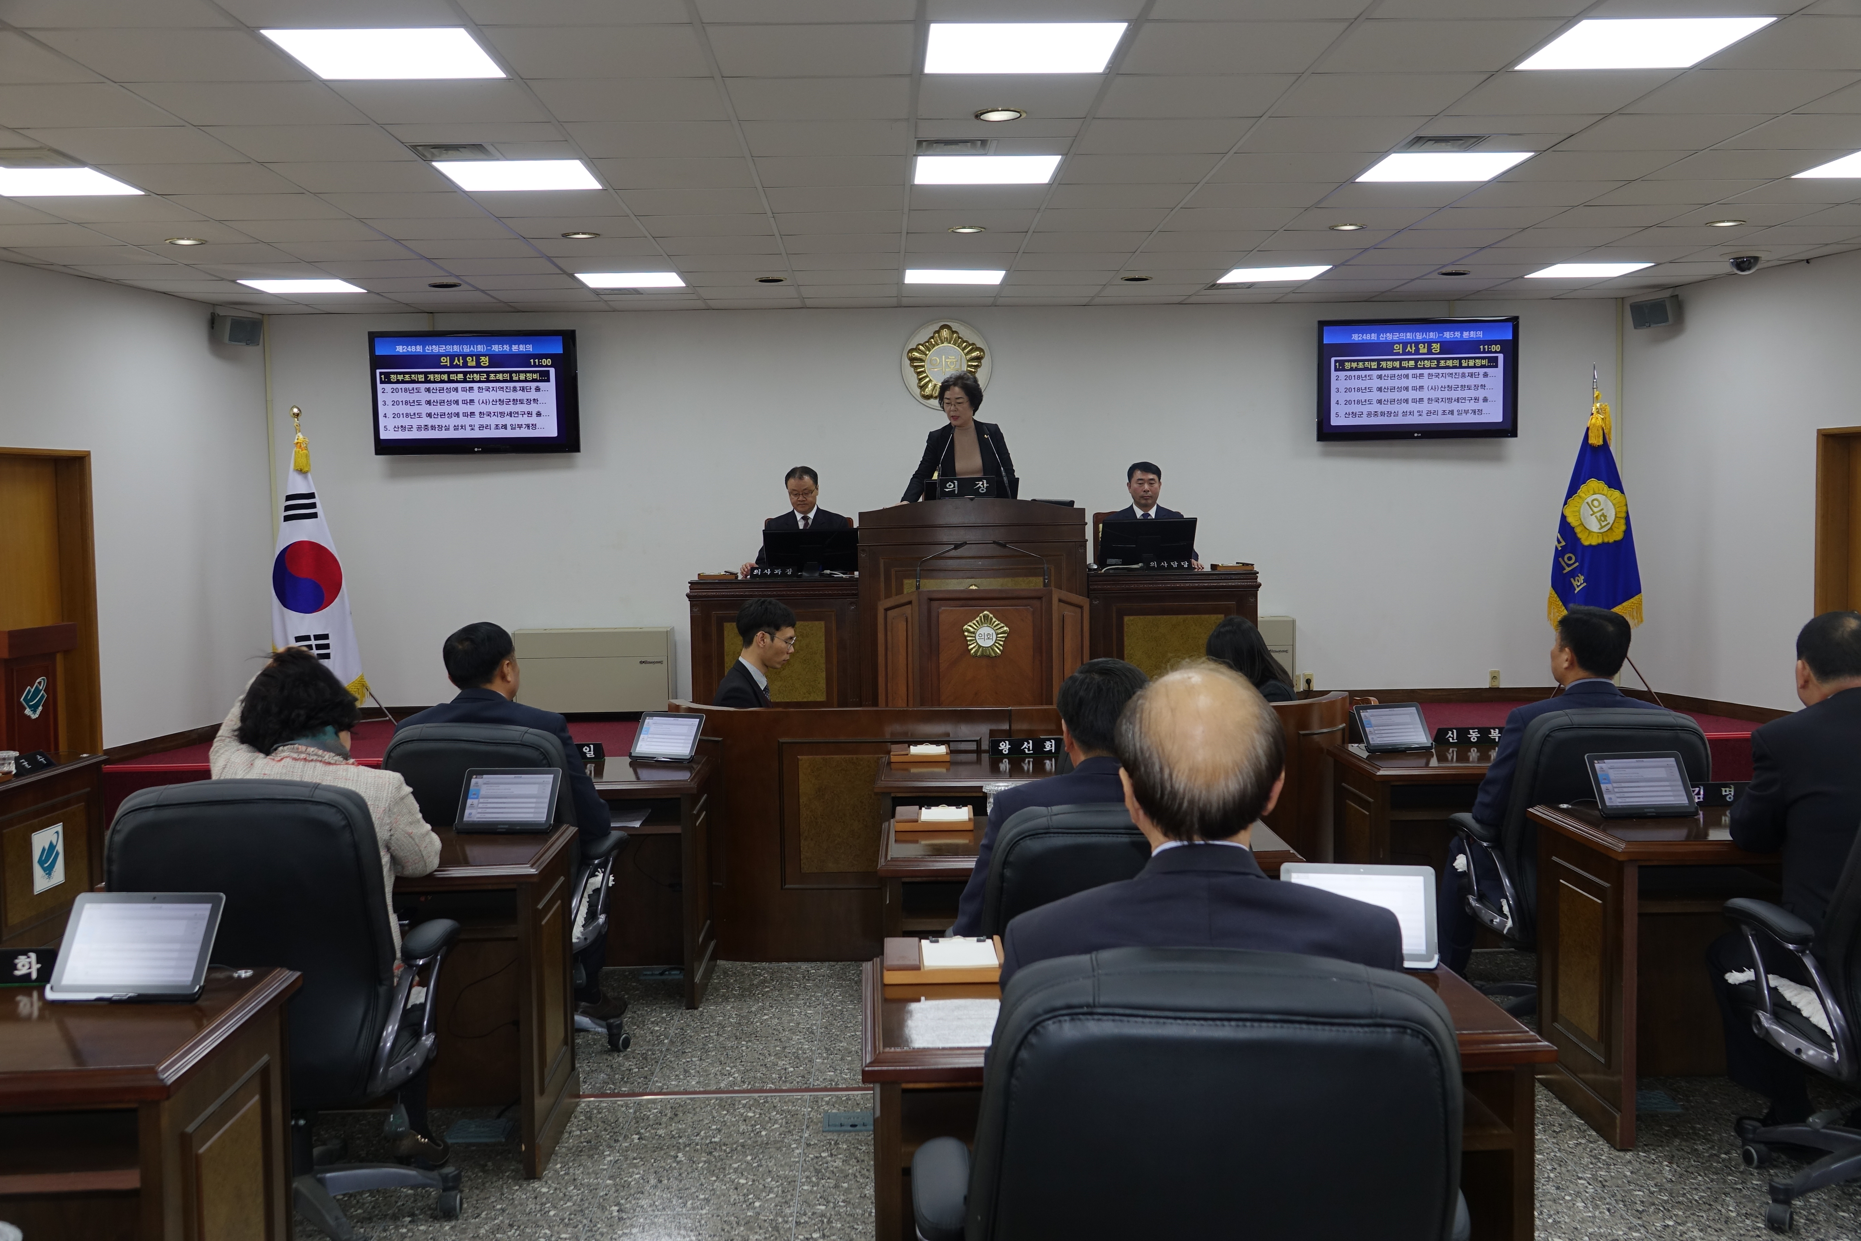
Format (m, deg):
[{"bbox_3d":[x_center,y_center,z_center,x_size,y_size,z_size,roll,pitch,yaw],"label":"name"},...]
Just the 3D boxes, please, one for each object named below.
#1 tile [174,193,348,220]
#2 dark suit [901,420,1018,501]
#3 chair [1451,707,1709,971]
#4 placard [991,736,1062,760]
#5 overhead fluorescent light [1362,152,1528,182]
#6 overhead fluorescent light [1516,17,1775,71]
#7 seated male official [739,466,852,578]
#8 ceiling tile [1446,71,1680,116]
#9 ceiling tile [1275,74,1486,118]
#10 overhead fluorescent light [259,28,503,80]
[{"bbox_3d":[-2.841,-1.762,7.000,0.600,0.020,0.585,-1,4,-2],"label":"tile"},{"bbox_3d":[0.163,-0.745,9.180,0.620,0.750,0.360,-1,4,5],"label":"dark suit"},{"bbox_3d":[1.920,0.718,4.890,0.660,0.960,0.680,-1,4,-7],"label":"chair"},{"bbox_3d":[0.336,0.438,5.710,0.258,0.066,0.060,-1,4,0],"label":"placard"},{"bbox_3d":[2.032,-1.821,6.561,0.585,0.050,0.570,-1,4,-2],"label":"overhead fluorescent light"},{"bbox_3d":[2.122,-1.740,4.951,0.580,0.050,0.570,-1,4,-2],"label":"overhead fluorescent light"},{"bbox_3d":[-0.694,-0.199,8.969,0.600,1.280,0.780,-1,4,-2],"label":"seated male official"},{"bbox_3d":[2.105,-1.766,5.530,0.595,0.020,0.585,-1,4,-2],"label":"ceiling tile"},{"bbox_3d":[1.462,-1.723,5.400,0.590,0.020,0.575,-1,4,-2],"label":"ceiling tile"},{"bbox_3d":[-1.548,-1.656,4.770,0.585,0.050,0.570,-1,4,-2],"label":"overhead fluorescent light"}]

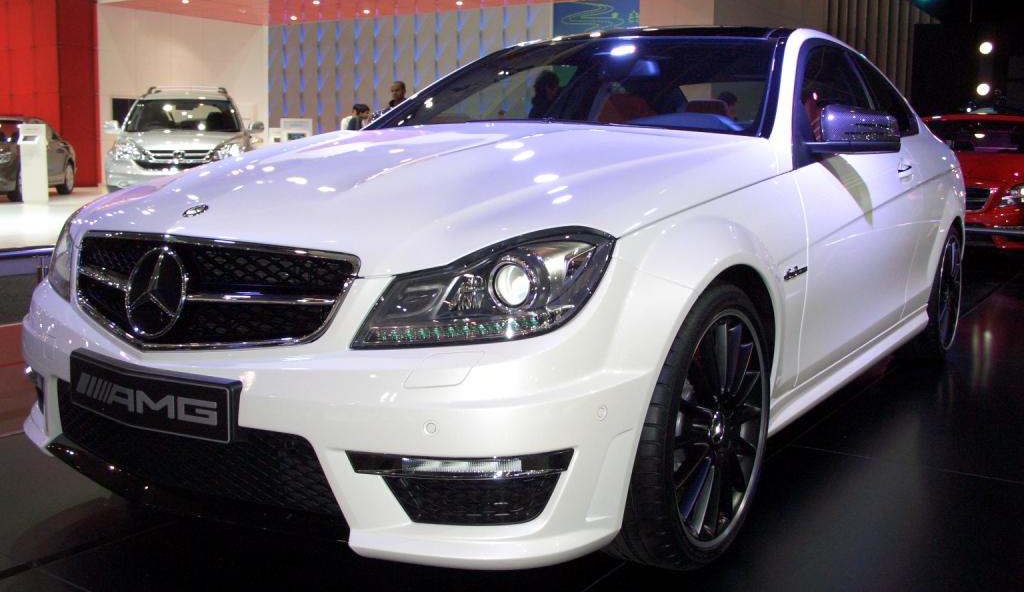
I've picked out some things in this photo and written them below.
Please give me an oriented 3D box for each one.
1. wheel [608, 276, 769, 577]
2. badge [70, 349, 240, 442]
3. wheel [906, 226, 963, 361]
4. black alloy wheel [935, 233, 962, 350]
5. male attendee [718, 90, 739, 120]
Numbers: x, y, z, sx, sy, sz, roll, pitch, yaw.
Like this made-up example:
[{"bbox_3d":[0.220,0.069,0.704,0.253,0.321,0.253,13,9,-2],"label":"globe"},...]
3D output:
[{"bbox_3d":[0.376,0.280,2.203,0.240,0.645,0.645,5,9,35],"label":"wheel"},{"bbox_3d":[-0.731,0.197,1.943,0.530,0.116,0.050,5,9,34],"label":"badge"},{"bbox_3d":[1.894,-0.022,4.495,0.250,0.637,0.637,5,9,34],"label":"wheel"},{"bbox_3d":[1.900,-0.022,4.491,0.220,0.570,0.570,5,9,34],"label":"black alloy wheel"},{"bbox_3d":[2.124,-1.179,9.712,0.500,1.680,0.320,-2,8,-13],"label":"male attendee"}]

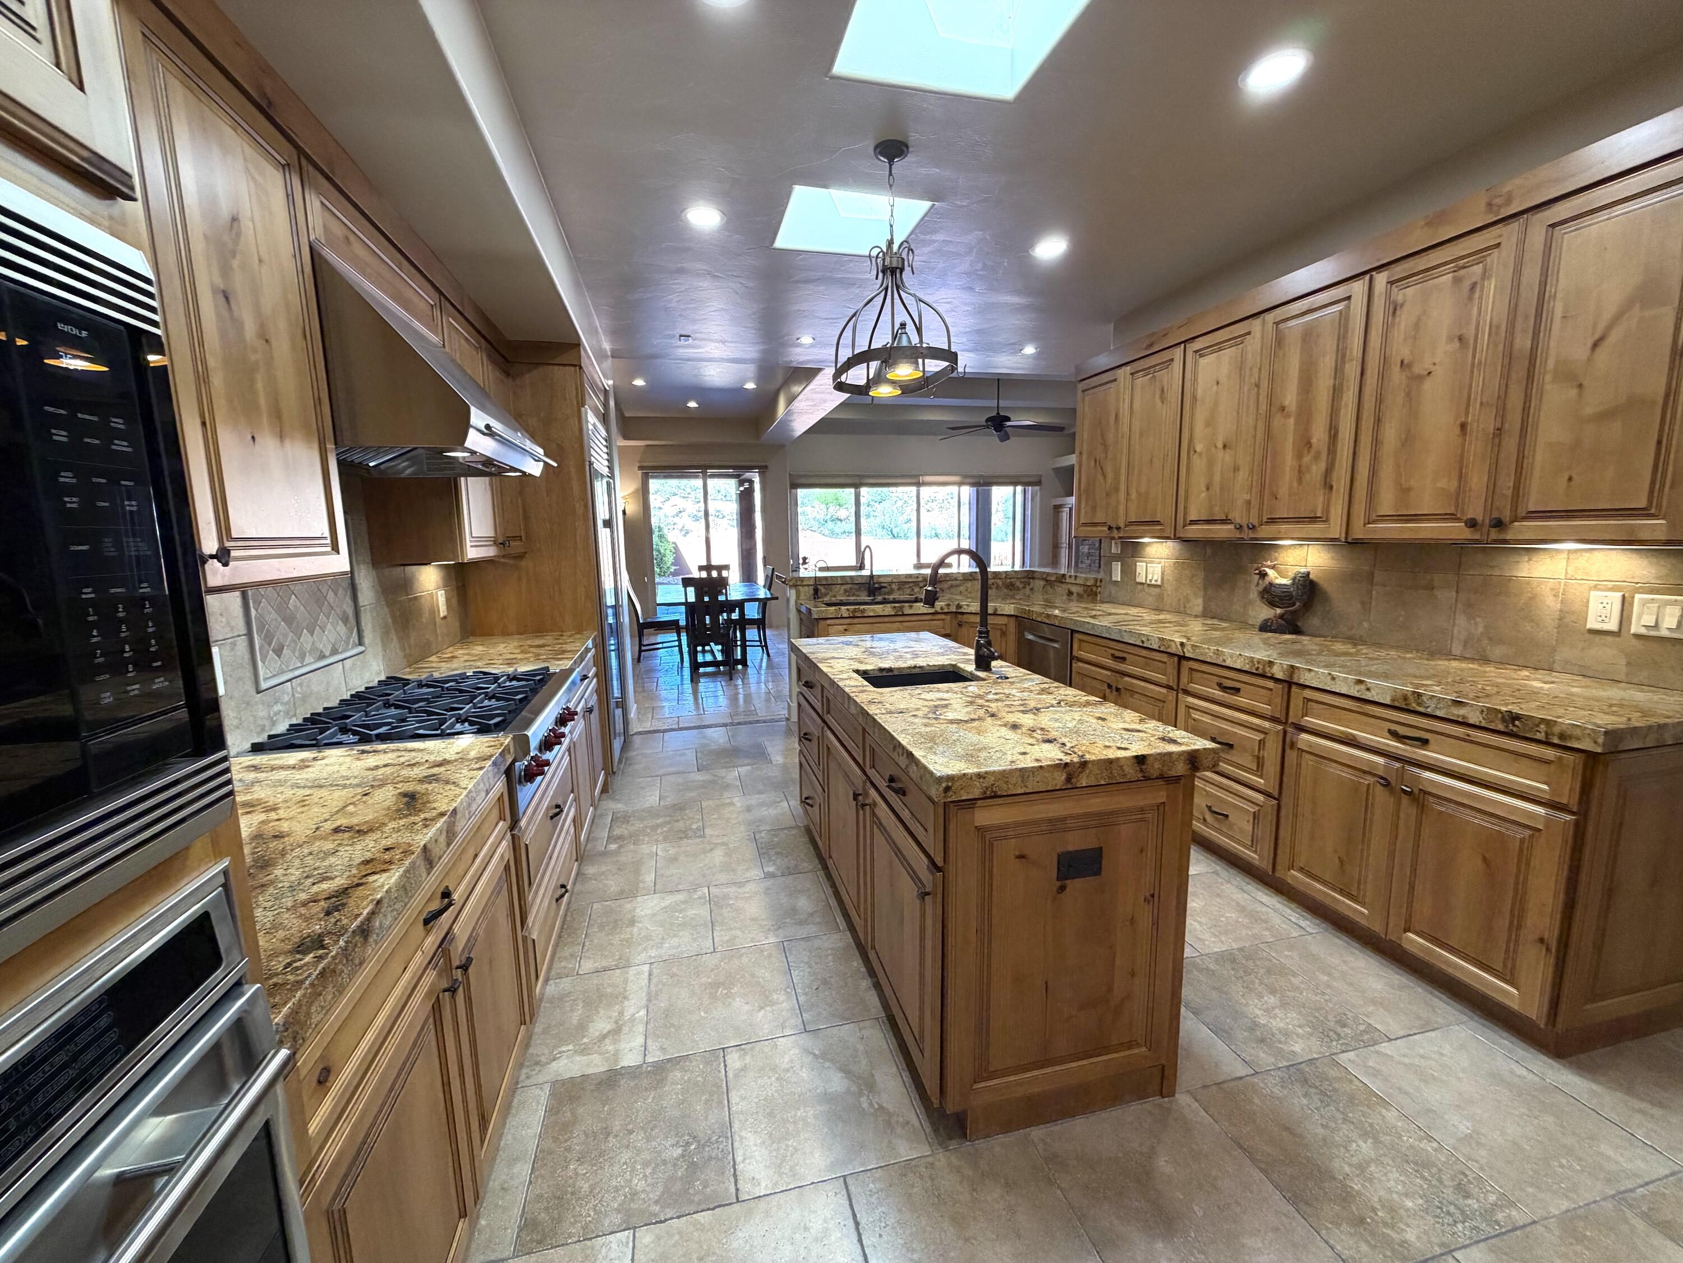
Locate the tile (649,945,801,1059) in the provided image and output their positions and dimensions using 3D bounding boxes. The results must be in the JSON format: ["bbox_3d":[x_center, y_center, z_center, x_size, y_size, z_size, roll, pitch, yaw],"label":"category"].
[{"bbox_3d":[-0.375,1.155,2.148,0.449,0.013,0.448,-3,9,-13],"label":"tile"}]

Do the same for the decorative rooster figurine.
[{"bbox_3d":[2.021,-0.157,3.124,0.120,0.329,0.205,-8,11,-41],"label":"decorative rooster figurine"}]

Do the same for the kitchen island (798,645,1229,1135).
[{"bbox_3d":[0.323,0.612,2.465,0.688,0.929,1.908,-3,8,-13],"label":"kitchen island"}]

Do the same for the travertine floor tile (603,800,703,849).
[{"bbox_3d":[-0.923,0.977,3.410,0.449,0.013,0.448,-3,9,-13],"label":"travertine floor tile"}]

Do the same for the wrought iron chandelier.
[{"bbox_3d":[0.180,-1.254,2.365,0.442,0.766,0.442,-1,8,0],"label":"wrought iron chandelier"}]

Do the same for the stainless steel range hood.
[{"bbox_3d":[-1.251,-0.698,1.934,0.619,0.436,0.907,-3,9,-13],"label":"stainless steel range hood"}]

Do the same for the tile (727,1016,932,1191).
[{"bbox_3d":[-0.057,1.207,1.760,0.451,0.013,0.451,-3,9,-13],"label":"tile"}]

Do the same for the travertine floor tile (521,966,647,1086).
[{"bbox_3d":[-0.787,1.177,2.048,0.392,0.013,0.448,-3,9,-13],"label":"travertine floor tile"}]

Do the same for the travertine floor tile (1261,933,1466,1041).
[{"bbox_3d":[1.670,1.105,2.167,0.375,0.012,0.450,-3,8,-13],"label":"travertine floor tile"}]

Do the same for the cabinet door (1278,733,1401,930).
[{"bbox_3d":[1.719,0.675,2.364,0.020,0.581,0.413,-3,9,-13],"label":"cabinet door"}]

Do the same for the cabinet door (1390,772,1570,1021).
[{"bbox_3d":[1.800,0.724,1.939,0.021,0.579,0.413,-3,8,-13],"label":"cabinet door"}]

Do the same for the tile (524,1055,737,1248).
[{"bbox_3d":[-0.496,1.222,1.642,0.450,0.012,0.450,-3,8,-13],"label":"tile"}]

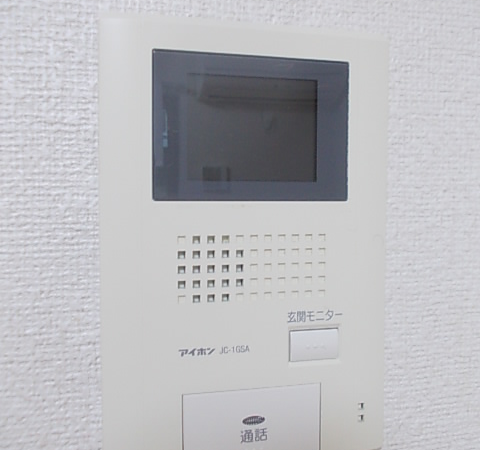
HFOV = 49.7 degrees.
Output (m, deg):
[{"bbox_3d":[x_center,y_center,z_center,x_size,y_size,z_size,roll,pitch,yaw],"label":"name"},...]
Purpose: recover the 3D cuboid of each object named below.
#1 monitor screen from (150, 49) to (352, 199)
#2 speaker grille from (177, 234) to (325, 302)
[{"bbox_3d":[0.006,-0.039,0.213,0.082,0.058,0.006,-1,3,-13],"label":"monitor screen"},{"bbox_3d":[0.006,0.018,0.215,0.063,0.027,0.005,-1,3,-13],"label":"speaker grille"}]

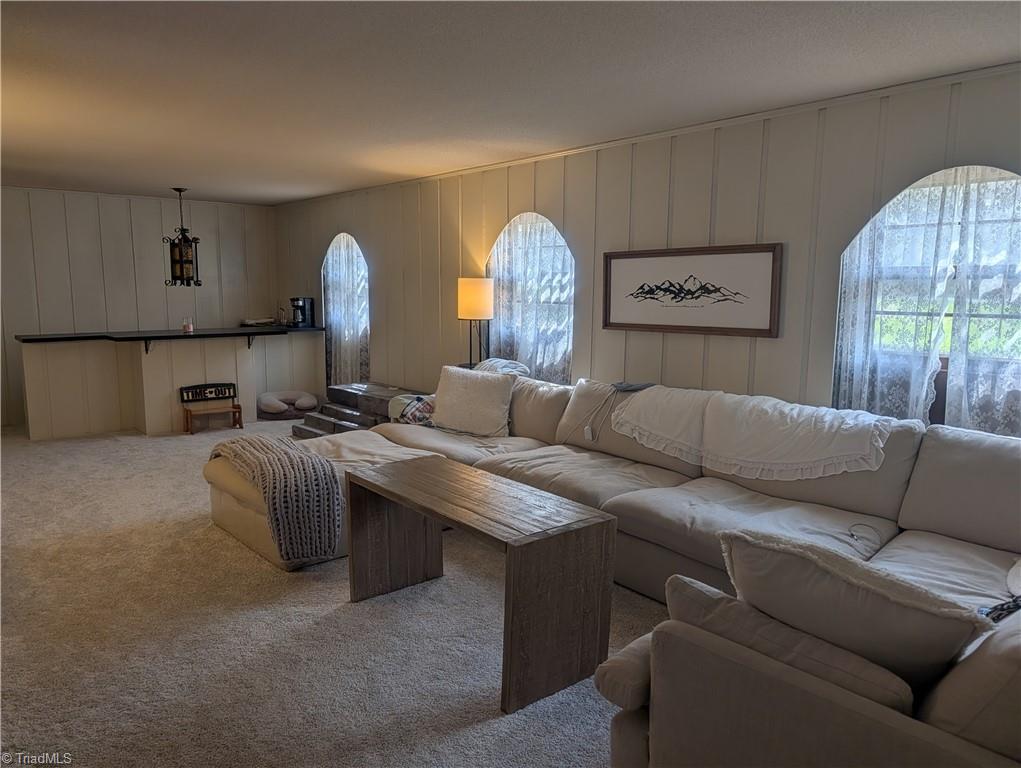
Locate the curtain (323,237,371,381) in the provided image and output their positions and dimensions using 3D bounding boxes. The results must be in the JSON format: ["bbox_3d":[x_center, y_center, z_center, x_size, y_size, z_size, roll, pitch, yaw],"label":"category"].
[{"bbox_3d":[-1.729,-0.745,7.562,0.099,1.699,0.987,-6,10,-41],"label":"curtain"}]

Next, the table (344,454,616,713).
[{"bbox_3d":[-0.178,0.753,2.994,0.508,0.612,1.174,-6,10,-39],"label":"table"}]

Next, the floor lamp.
[{"bbox_3d":[-0.282,-0.080,5.666,0.276,1.535,0.276,1,8,0],"label":"floor lamp"}]

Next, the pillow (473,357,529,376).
[{"bbox_3d":[-0.060,-0.093,5.184,0.355,0.227,0.444,-6,10,-41],"label":"pillow"}]

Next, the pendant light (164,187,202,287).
[{"bbox_3d":[-3.381,-1.496,7.300,0.316,0.977,0.316,-6,10,-41],"label":"pendant light"}]

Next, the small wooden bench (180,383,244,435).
[{"bbox_3d":[-3.004,0.242,7.145,0.533,0.444,0.247,-6,10,-41],"label":"small wooden bench"}]

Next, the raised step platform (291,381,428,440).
[{"bbox_3d":[-1.380,0.316,6.646,0.789,0.464,1.342,-6,10,-41],"label":"raised step platform"}]

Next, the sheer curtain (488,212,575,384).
[{"bbox_3d":[0.150,-0.436,5.426,0.099,1.704,0.967,-6,10,-41],"label":"sheer curtain"}]

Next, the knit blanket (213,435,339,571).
[{"bbox_3d":[-1.355,0.627,4.048,0.444,0.523,1.016,-6,10,-41],"label":"knit blanket"}]

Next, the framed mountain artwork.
[{"bbox_3d":[1.047,-0.581,4.317,0.035,0.508,1.273,-6,10,-41],"label":"framed mountain artwork"}]

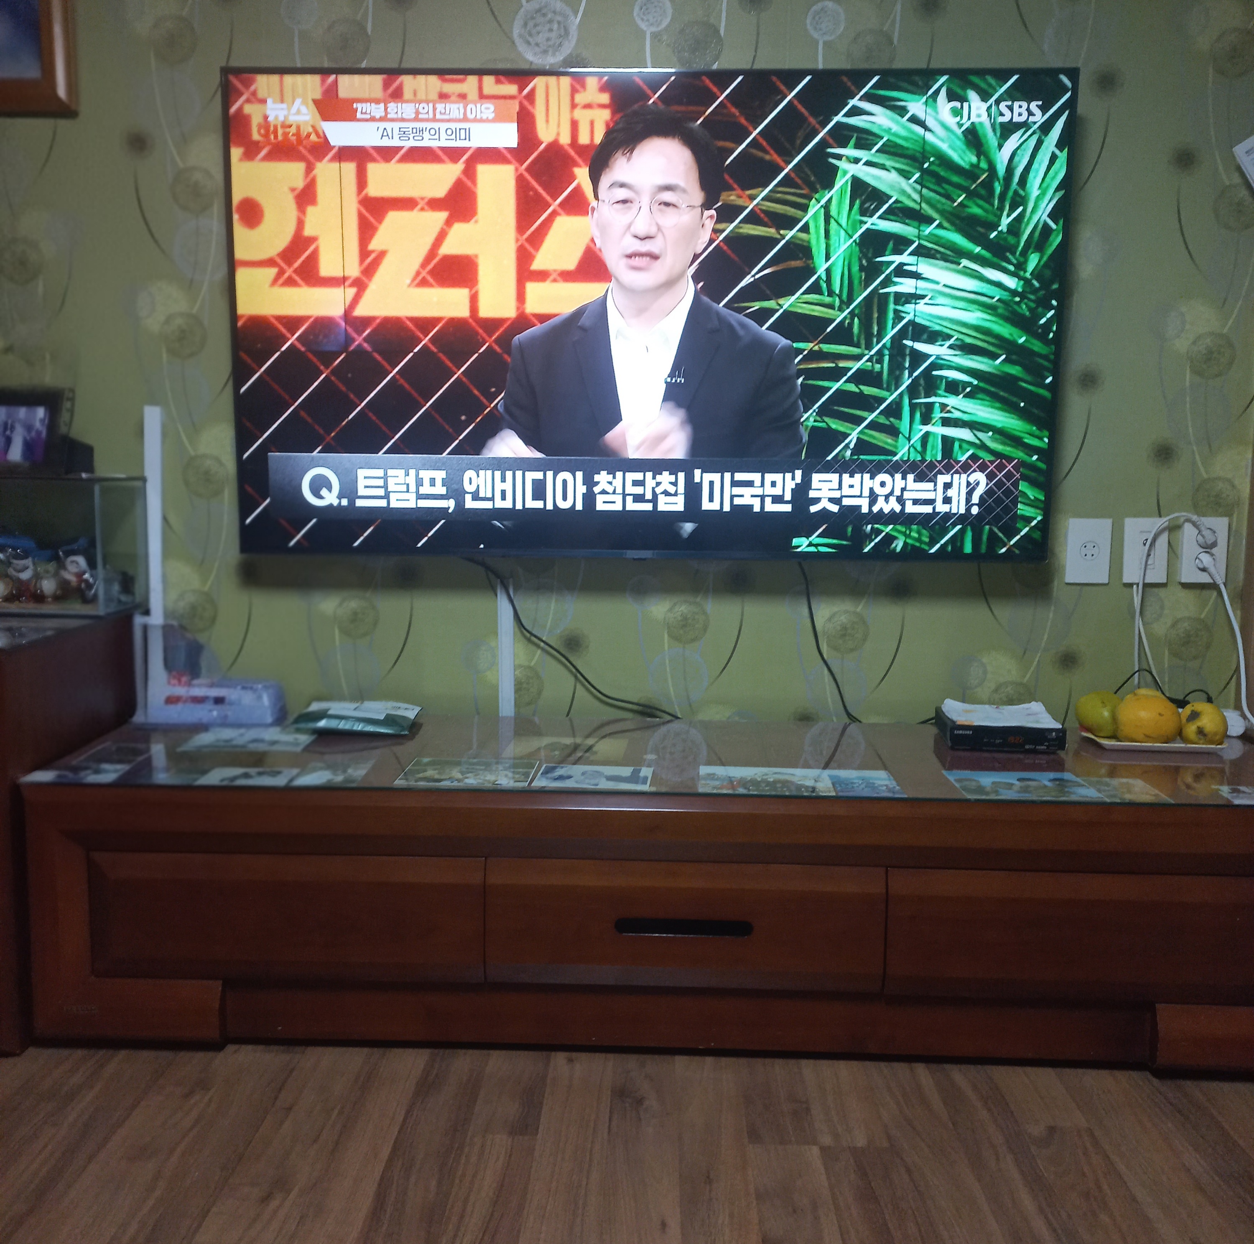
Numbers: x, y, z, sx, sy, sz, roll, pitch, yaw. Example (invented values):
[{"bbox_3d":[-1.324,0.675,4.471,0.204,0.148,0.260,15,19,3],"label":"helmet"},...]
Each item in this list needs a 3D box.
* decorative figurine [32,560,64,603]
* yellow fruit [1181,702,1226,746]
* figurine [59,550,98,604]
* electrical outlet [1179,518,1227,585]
[{"bbox_3d":[-1.045,-0.073,2.178,0.049,0.071,0.046,1,9,1],"label":"decorative figurine"},{"bbox_3d":[0.987,0.173,2.065,0.076,0.076,0.079,1,7,1],"label":"yellow fruit"},{"bbox_3d":[-0.981,-0.081,2.158,0.060,0.090,0.050,0,7,-7],"label":"figurine"},{"bbox_3d":[1.049,-0.129,2.190,0.079,0.119,0.022,1,7,1],"label":"electrical outlet"}]

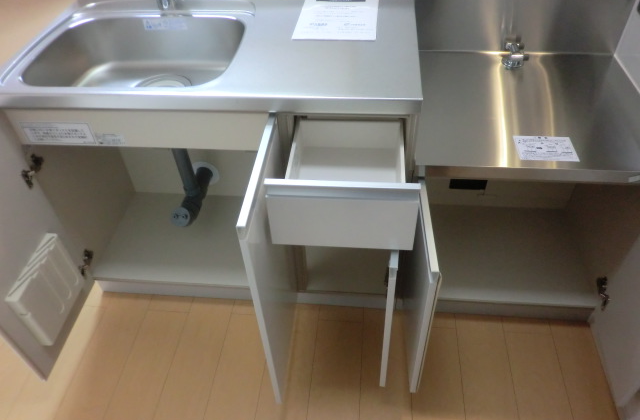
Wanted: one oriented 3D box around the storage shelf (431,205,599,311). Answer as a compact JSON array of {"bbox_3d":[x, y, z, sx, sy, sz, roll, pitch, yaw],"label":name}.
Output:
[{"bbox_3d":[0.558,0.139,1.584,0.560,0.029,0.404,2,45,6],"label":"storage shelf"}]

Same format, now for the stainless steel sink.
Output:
[{"bbox_3d":[-0.458,-0.362,1.307,0.502,0.168,0.391,2,45,6],"label":"stainless steel sink"}]

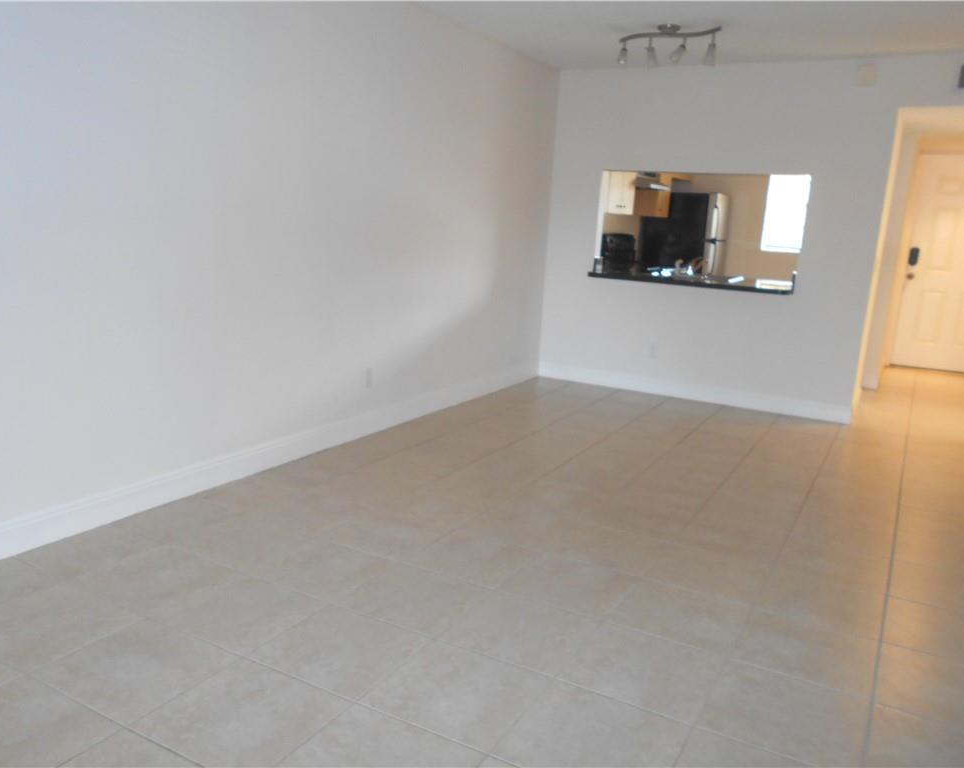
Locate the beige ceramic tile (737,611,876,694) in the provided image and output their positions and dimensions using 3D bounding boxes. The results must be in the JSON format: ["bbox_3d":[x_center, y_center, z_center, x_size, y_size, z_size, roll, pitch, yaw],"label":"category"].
[{"bbox_3d":[1.010,0.832,2.395,0.396,0.010,0.392,9,13,28],"label":"beige ceramic tile"}]

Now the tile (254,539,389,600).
[{"bbox_3d":[-0.586,0.677,2.841,0.390,0.010,0.390,10,14,29],"label":"tile"}]

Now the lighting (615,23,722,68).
[{"bbox_3d":[1.084,-1.984,4.503,0.650,0.225,0.150,13,15,37],"label":"lighting"}]

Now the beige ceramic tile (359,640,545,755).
[{"bbox_3d":[-0.067,0.843,2.110,0.396,0.010,0.392,9,13,28],"label":"beige ceramic tile"}]

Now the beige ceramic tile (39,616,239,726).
[{"bbox_3d":[-0.973,0.800,2.180,0.390,0.010,0.390,10,14,29],"label":"beige ceramic tile"}]

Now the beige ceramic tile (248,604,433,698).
[{"bbox_3d":[-0.418,0.790,2.296,0.396,0.010,0.392,9,13,28],"label":"beige ceramic tile"}]

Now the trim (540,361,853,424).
[{"bbox_3d":[1.559,0.037,5.985,2.410,0.132,0.016,9,14,26],"label":"trim"}]

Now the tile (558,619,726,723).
[{"bbox_3d":[0.470,0.838,2.251,0.396,0.010,0.392,9,13,28],"label":"tile"}]

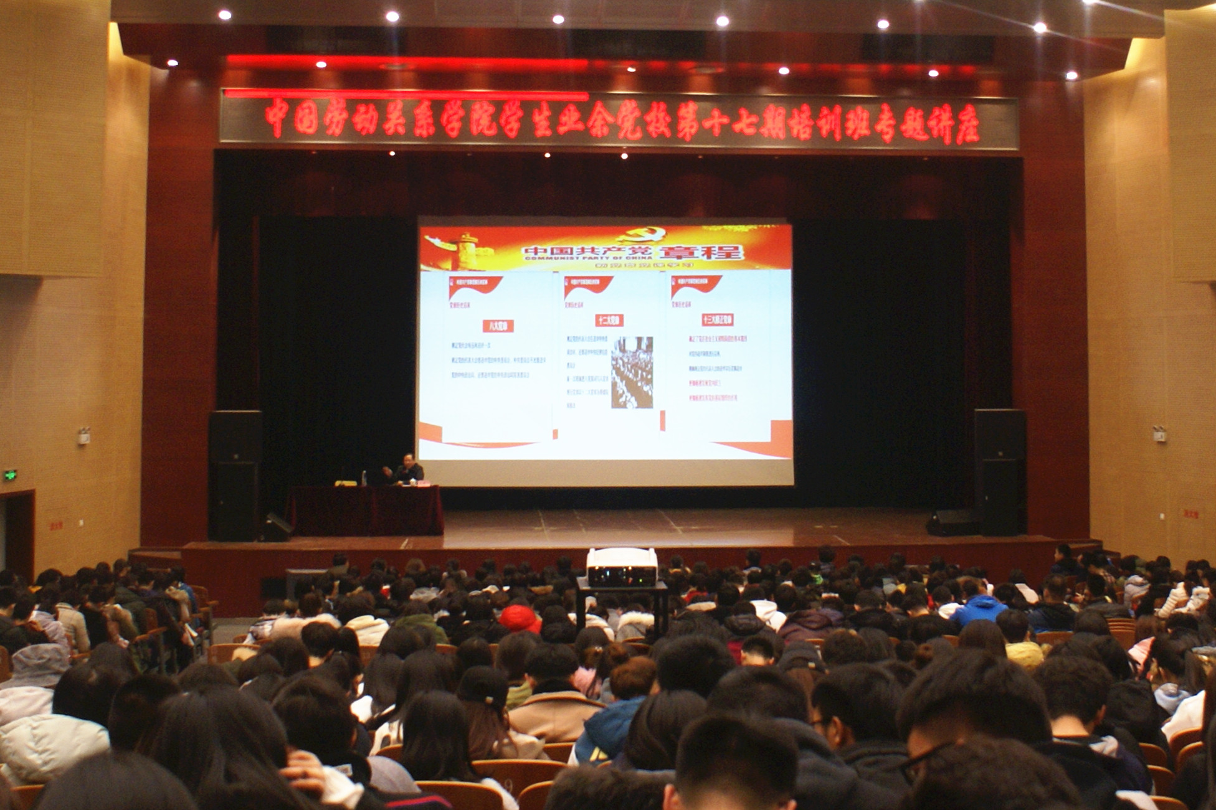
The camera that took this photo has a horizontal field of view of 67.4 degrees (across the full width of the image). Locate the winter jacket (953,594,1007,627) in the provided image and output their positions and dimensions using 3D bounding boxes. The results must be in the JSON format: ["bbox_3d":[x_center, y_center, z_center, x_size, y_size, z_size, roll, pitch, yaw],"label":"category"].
[{"bbox_3d":[2.957,1.798,7.250,0.500,0.580,0.420,0,-2,-2],"label":"winter jacket"}]

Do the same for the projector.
[{"bbox_3d":[0.102,1.129,6.300,0.475,0.170,0.430,0,5,-2],"label":"projector"}]

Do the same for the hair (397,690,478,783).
[{"bbox_3d":[-0.502,0.999,2.700,0.220,0.310,0.240,0,-2,-2],"label":"hair"}]

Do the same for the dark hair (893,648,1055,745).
[{"bbox_3d":[0.526,0.431,1.310,0.200,0.180,0.235,2,-3,-37],"label":"dark hair"}]

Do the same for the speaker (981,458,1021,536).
[{"bbox_3d":[5.947,1.410,13.998,0.600,1.140,0.600,0,-2,6],"label":"speaker"}]

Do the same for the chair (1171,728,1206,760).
[{"bbox_3d":[2.920,1.990,4.520,0.500,0.920,0.580,0,-2,-2],"label":"chair"}]

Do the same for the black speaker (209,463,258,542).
[{"bbox_3d":[-5.478,1.427,13.495,0.640,1.140,0.600,0,-2,-10],"label":"black speaker"}]

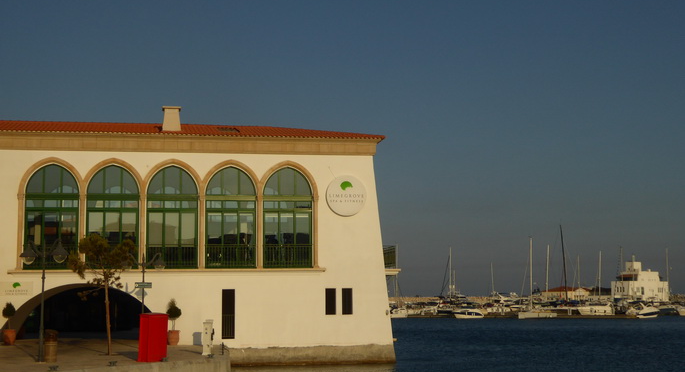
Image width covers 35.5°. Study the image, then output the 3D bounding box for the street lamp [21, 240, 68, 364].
[{"bbox_3d":[-10.393,4.014,37.302,2.100,4.200,0.630,-7,-9,44],"label":"street lamp"}]

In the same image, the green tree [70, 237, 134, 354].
[{"bbox_3d":[-9.369,4.218,41.552,2.500,4.750,2.300,1,-7,-11],"label":"green tree"}]

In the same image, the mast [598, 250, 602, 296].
[{"bbox_3d":[59.095,20.401,245.000,0.300,12.000,0.300,-2,-7,14],"label":"mast"}]

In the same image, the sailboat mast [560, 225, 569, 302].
[{"bbox_3d":[49.884,17.852,240.000,0.400,18.020,0.400,-5,0,11],"label":"sailboat mast"}]

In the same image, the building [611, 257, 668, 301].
[{"bbox_3d":[86.845,27.440,312.000,12.800,14.000,10.000,1,-7,-12],"label":"building"}]

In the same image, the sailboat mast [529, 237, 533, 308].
[{"bbox_3d":[35.273,16.280,200.000,0.350,13.400,0.350,-2,-6,9],"label":"sailboat mast"}]

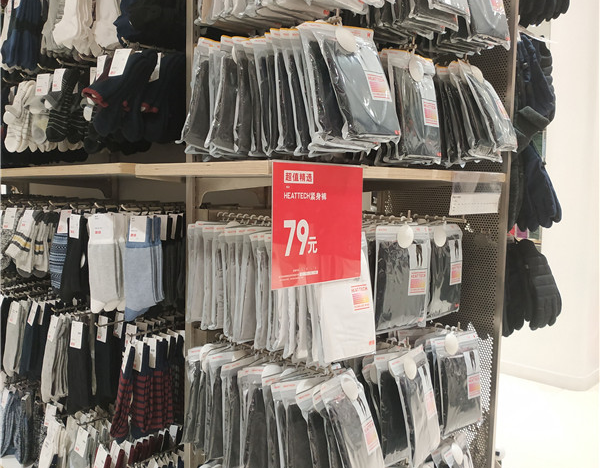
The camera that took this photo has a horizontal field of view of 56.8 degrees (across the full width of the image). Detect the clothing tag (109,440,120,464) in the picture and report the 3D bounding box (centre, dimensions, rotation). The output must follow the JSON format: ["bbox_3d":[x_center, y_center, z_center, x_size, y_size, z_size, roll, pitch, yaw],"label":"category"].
[{"bbox_3d":[-0.493,0.591,1.475,0.004,0.066,0.045,17,-3,-37],"label":"clothing tag"}]

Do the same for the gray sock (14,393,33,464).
[{"bbox_3d":[-0.991,0.697,1.988,0.068,0.238,0.030,4,5,33],"label":"gray sock"}]

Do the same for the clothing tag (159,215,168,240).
[{"bbox_3d":[-0.370,-0.017,1.480,0.044,0.067,0.006,3,1,21],"label":"clothing tag"}]

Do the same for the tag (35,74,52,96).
[{"bbox_3d":[-0.779,-0.451,1.680,0.045,0.066,0.004,5,-2,16],"label":"tag"}]

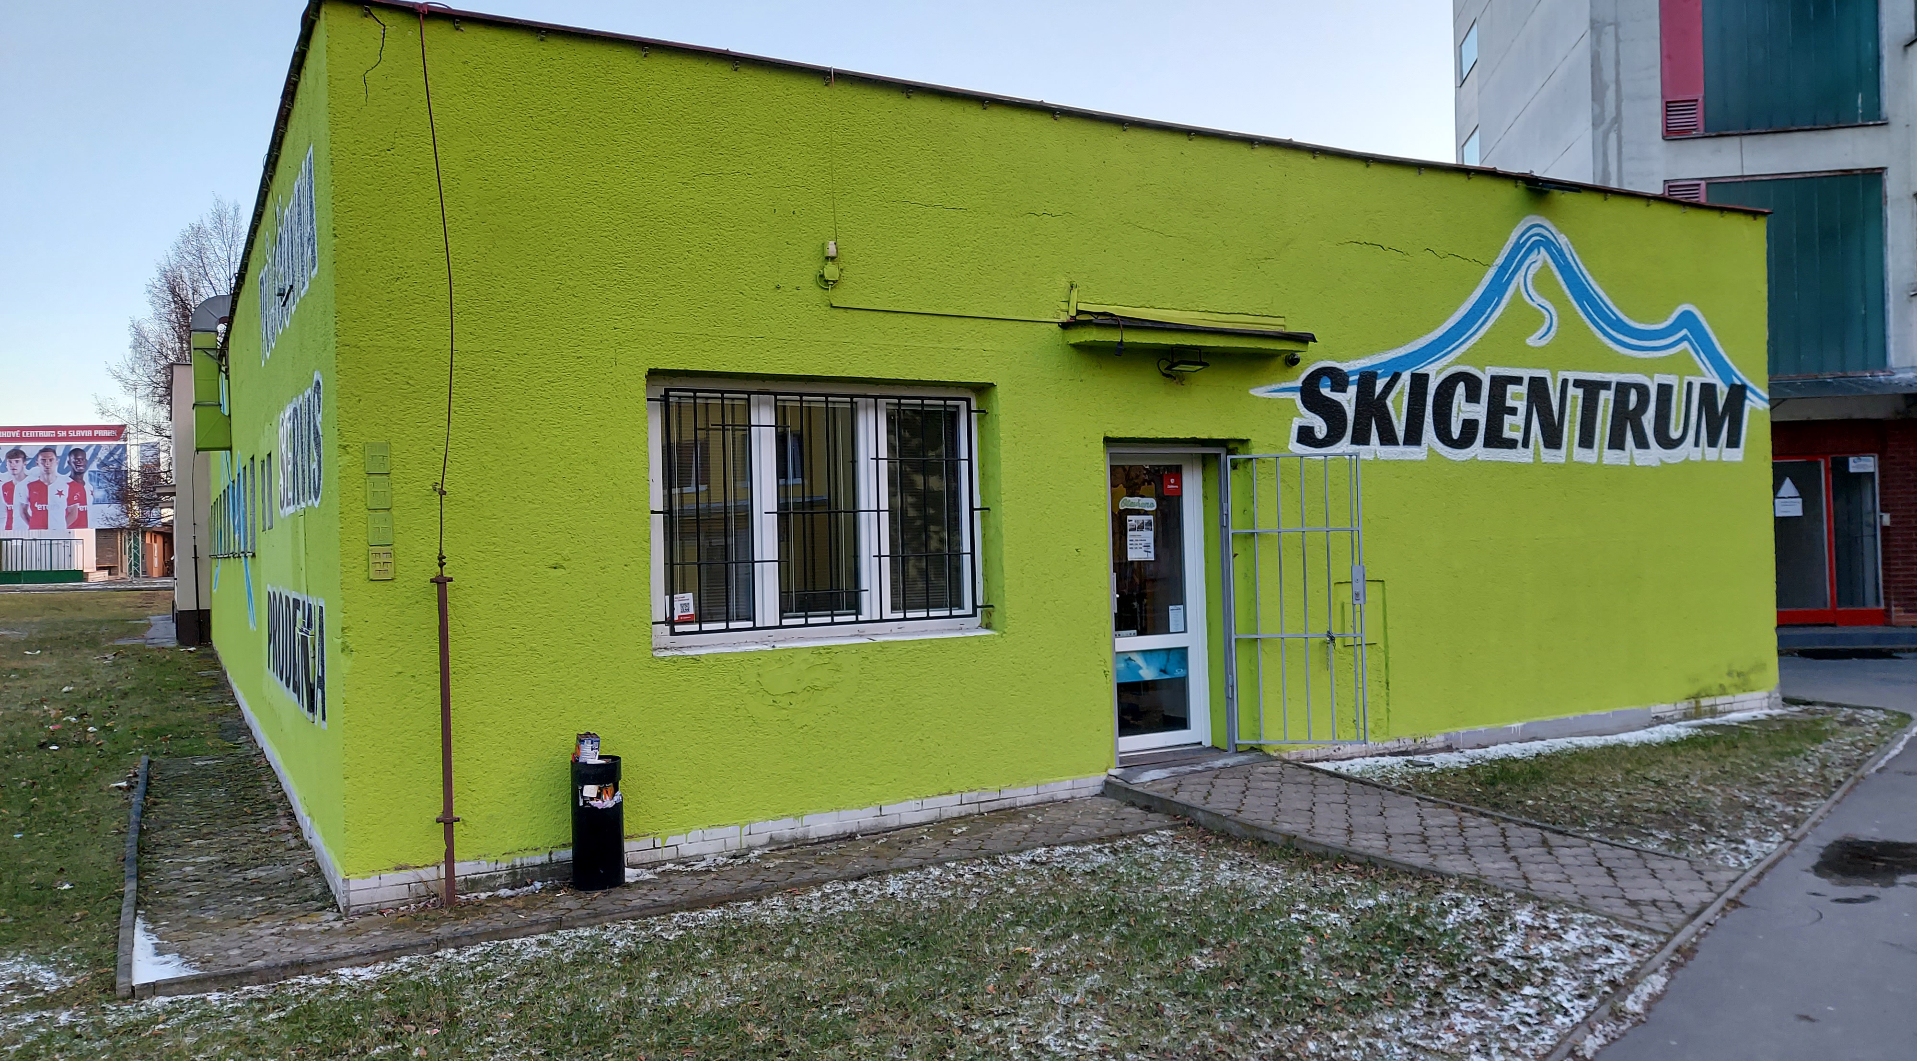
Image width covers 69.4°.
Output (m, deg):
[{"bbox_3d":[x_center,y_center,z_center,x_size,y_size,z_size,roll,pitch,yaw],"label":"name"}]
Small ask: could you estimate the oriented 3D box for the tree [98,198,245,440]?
[{"bbox_3d":[-24.888,-4.652,47.000,8.000,13.000,8.000,-1,0,0],"label":"tree"}]

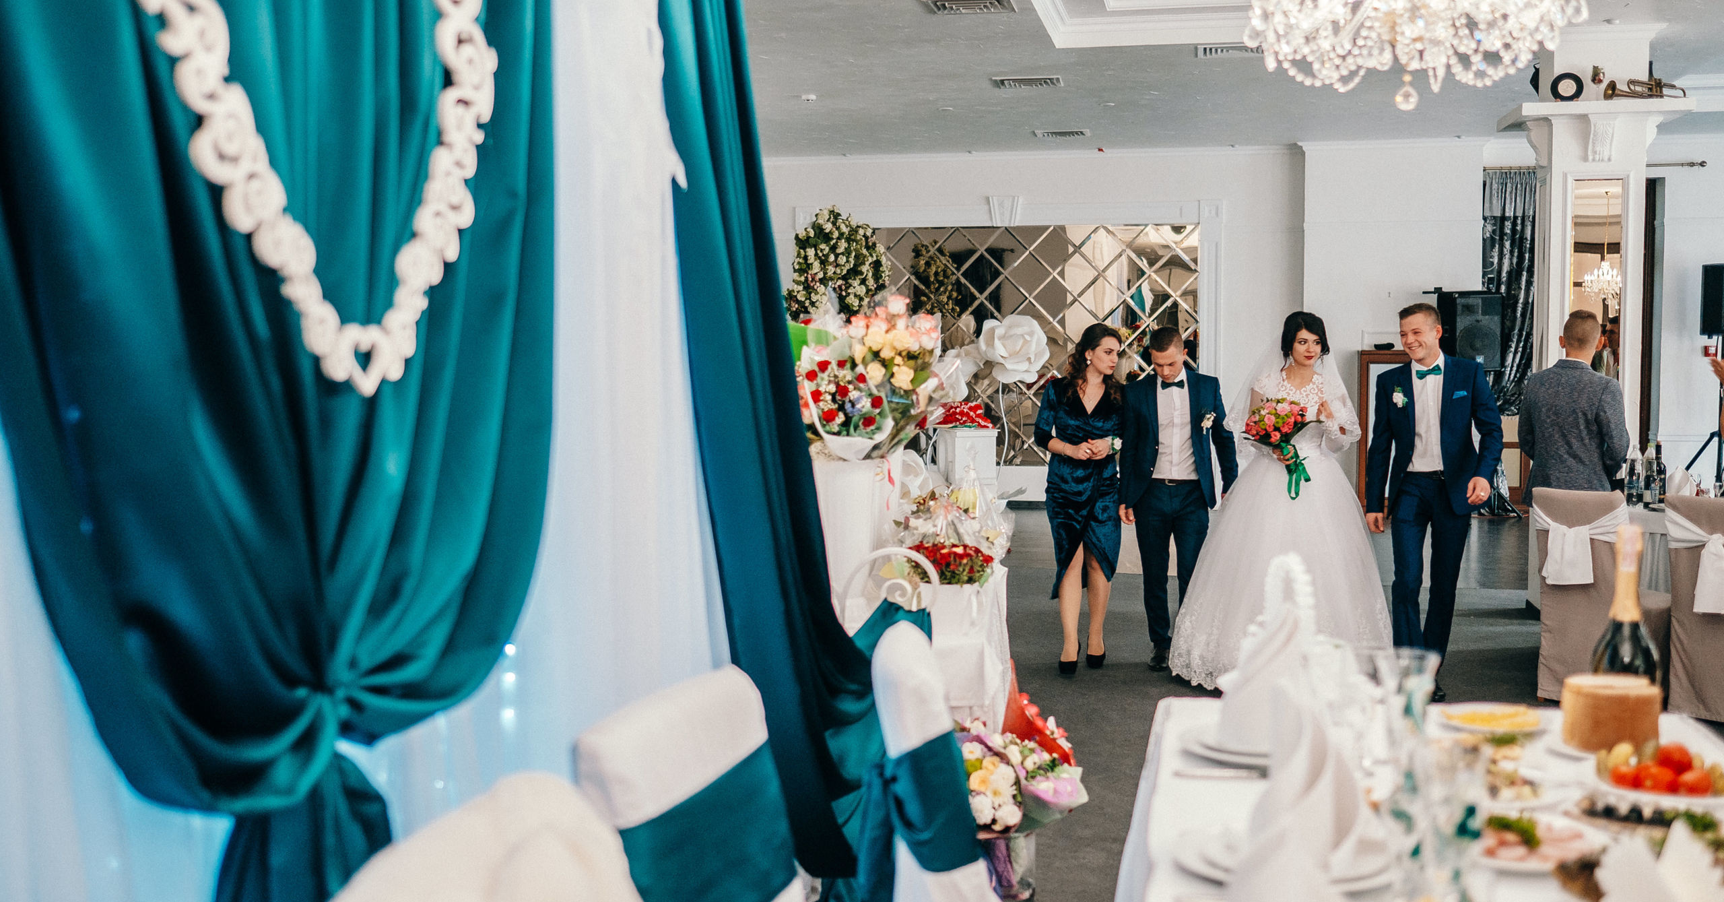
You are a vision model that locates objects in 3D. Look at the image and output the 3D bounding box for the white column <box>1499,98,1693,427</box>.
[{"bbox_3d":[4.146,-0.460,9.580,0.920,2.900,0.920,0,4,12],"label":"white column"}]

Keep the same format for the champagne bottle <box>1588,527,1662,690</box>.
[{"bbox_3d":[1.060,0.257,2.330,0.088,0.312,0.088,1,4,24],"label":"champagne bottle"}]

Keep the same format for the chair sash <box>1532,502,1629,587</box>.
[{"bbox_3d":[3.115,0.400,7.280,0.420,0.350,0.130,3,5,43],"label":"chair sash"}]

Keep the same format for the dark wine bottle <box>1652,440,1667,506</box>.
[{"bbox_3d":[3.881,0.111,8.150,0.076,0.315,0.076,0,4,12],"label":"dark wine bottle"}]

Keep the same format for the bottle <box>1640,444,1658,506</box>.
[{"bbox_3d":[4.020,0.124,8.550,0.090,0.325,0.090,1,3,12],"label":"bottle"}]

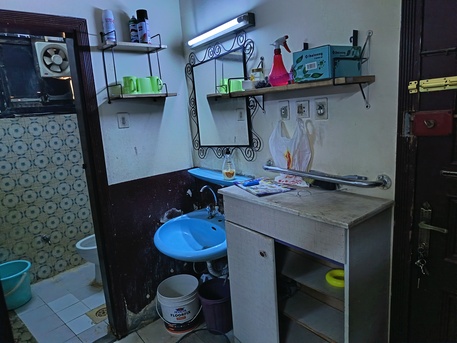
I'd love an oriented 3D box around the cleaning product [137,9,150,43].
[{"bbox_3d":[-0.528,-0.890,1.992,0.067,0.211,0.067,-3,11,5],"label":"cleaning product"}]

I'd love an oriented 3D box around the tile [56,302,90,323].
[{"bbox_3d":[-1.253,1.139,2.565,0.195,0.010,0.195,6,14,42],"label":"tile"}]

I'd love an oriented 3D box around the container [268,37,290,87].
[{"bbox_3d":[0.242,-0.500,1.465,0.100,0.222,0.108,-3,11,1],"label":"container"}]

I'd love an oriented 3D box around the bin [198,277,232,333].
[{"bbox_3d":[-0.057,0.946,2.216,0.280,0.284,0.280,-4,11,-3],"label":"bin"}]

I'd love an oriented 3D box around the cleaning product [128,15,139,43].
[{"bbox_3d":[-0.567,-0.854,1.923,0.058,0.166,0.058,-6,11,-14],"label":"cleaning product"}]

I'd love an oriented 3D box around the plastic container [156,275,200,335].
[{"bbox_3d":[-0.357,0.984,2.333,0.310,0.305,0.310,-6,11,-11],"label":"plastic container"}]

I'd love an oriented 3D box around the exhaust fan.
[{"bbox_3d":[-1.682,-1.083,3.104,0.310,0.305,0.120,-14,15,-42],"label":"exhaust fan"}]

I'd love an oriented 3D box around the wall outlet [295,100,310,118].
[{"bbox_3d":[0.373,-0.310,1.587,0.018,0.088,0.083,-12,14,-38],"label":"wall outlet"}]

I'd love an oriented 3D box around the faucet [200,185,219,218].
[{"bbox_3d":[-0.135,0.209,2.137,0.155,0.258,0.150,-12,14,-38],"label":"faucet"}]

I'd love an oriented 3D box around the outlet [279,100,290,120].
[{"bbox_3d":[0.298,-0.323,1.677,0.018,0.100,0.074,-12,14,-38],"label":"outlet"}]

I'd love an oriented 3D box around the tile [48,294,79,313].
[{"bbox_3d":[-1.401,1.123,2.700,0.195,0.010,0.195,6,14,42],"label":"tile"}]

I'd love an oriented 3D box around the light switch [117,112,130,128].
[{"bbox_3d":[-0.667,-0.324,2.018,0.075,0.092,0.012,-12,14,-38],"label":"light switch"}]

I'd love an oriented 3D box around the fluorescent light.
[{"bbox_3d":[-0.071,-0.822,1.872,0.075,0.068,0.585,-12,14,-38],"label":"fluorescent light"}]

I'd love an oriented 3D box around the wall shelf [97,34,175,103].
[{"bbox_3d":[-0.561,-0.661,2.025,0.400,0.420,0.205,-12,14,-38],"label":"wall shelf"}]

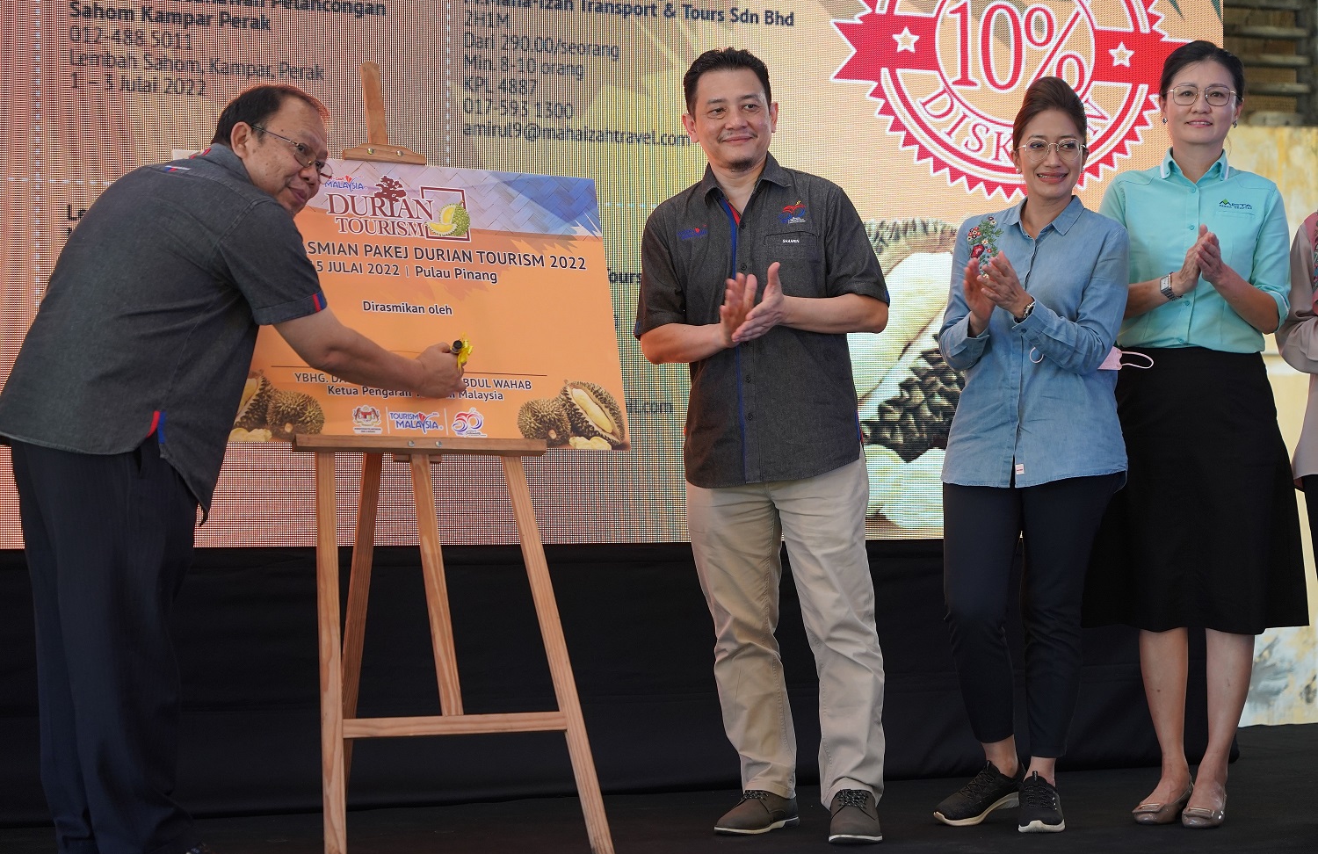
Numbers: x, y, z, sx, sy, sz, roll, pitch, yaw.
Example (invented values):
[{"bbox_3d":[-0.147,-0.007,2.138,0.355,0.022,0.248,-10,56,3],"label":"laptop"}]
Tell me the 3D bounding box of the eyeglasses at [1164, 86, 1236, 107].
[{"bbox_3d":[1.192,-0.725,6.600,0.146,0.044,0.145,0,0,10],"label":"eyeglasses"}]

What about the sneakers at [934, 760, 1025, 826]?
[{"bbox_3d":[0.705,0.798,6.580,0.100,0.120,0.260,0,-1,38],"label":"sneakers"}]

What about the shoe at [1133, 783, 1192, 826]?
[{"bbox_3d":[1.113,0.831,6.630,0.085,0.068,0.240,0,0,26],"label":"shoe"}]

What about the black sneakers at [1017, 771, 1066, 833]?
[{"bbox_3d":[0.827,0.805,6.490,0.100,0.115,0.260,0,0,4],"label":"black sneakers"}]

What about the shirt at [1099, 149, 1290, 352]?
[{"bbox_3d":[1.173,-0.379,6.610,0.430,0.460,0.300,0,0,11],"label":"shirt"}]

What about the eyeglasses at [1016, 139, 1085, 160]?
[{"bbox_3d":[0.855,-0.604,6.550,0.142,0.043,0.145,0,0,1],"label":"eyeglasses"}]

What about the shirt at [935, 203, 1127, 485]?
[{"bbox_3d":[0.818,-0.184,6.560,0.400,0.635,0.350,0,0,20],"label":"shirt"}]

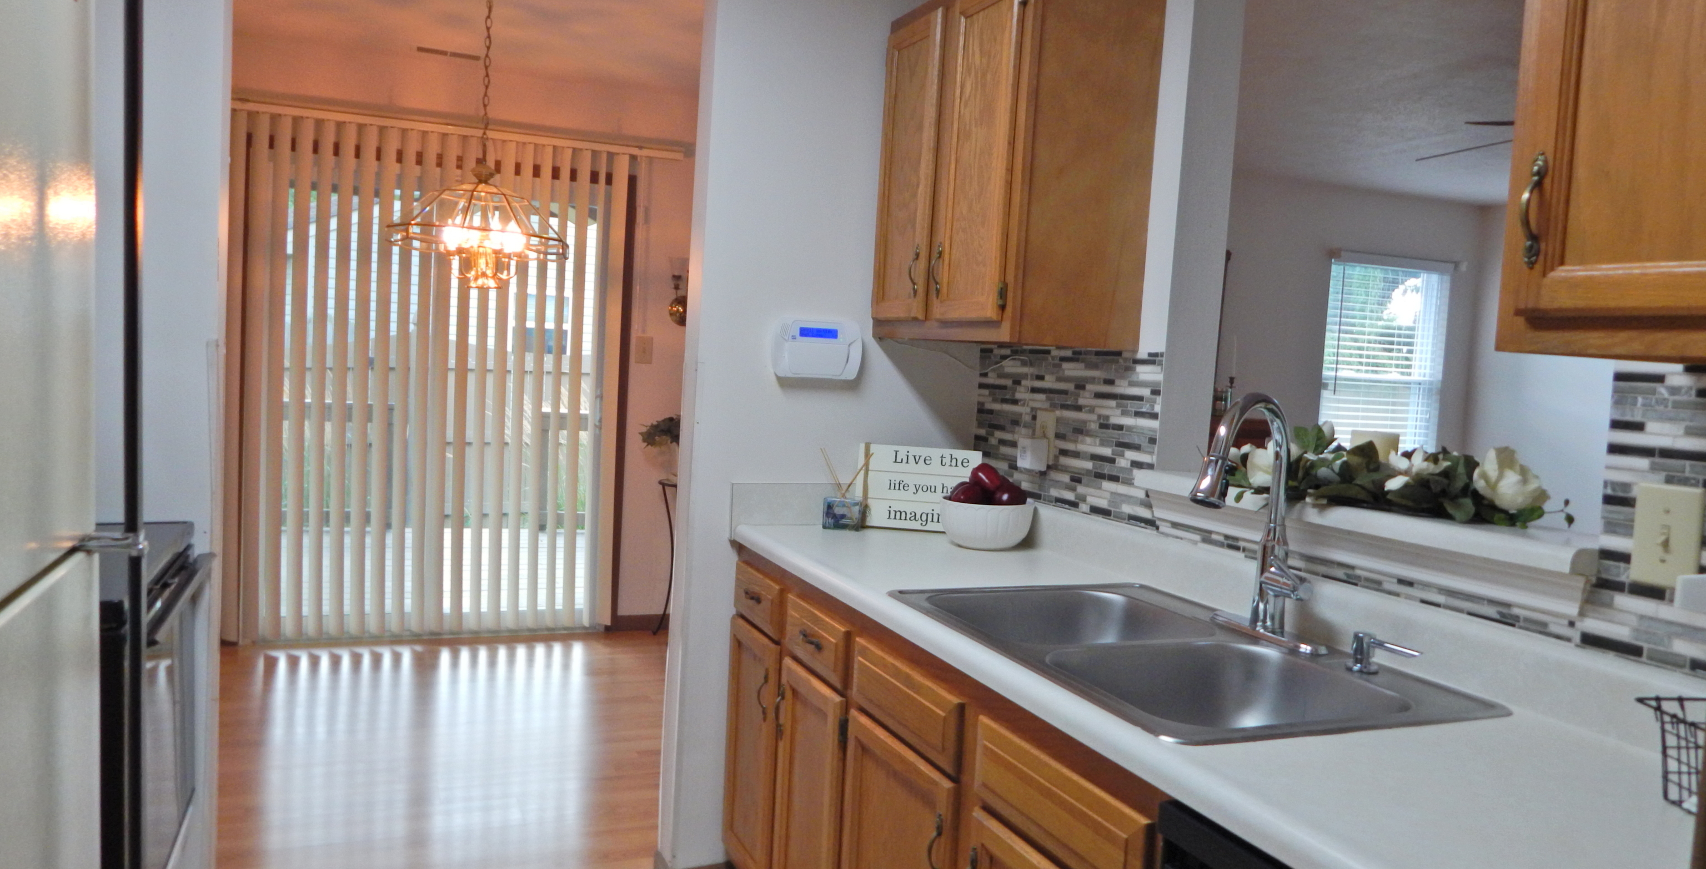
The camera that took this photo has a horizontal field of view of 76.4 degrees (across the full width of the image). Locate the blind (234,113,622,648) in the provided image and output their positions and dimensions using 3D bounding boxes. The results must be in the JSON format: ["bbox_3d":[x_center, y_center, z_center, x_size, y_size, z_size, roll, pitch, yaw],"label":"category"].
[{"bbox_3d":[-1.758,-0.163,4.683,1.560,2.090,0.100,2,4,-24],"label":"blind"}]

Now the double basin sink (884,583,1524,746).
[{"bbox_3d":[0.456,0.407,1.662,0.565,0.190,0.790,2,4,-24],"label":"double basin sink"}]

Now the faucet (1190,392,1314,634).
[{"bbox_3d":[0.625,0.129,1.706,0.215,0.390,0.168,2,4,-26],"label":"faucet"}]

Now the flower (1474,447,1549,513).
[{"bbox_3d":[0.934,0.064,1.537,0.108,0.094,0.100,5,4,25],"label":"flower"}]

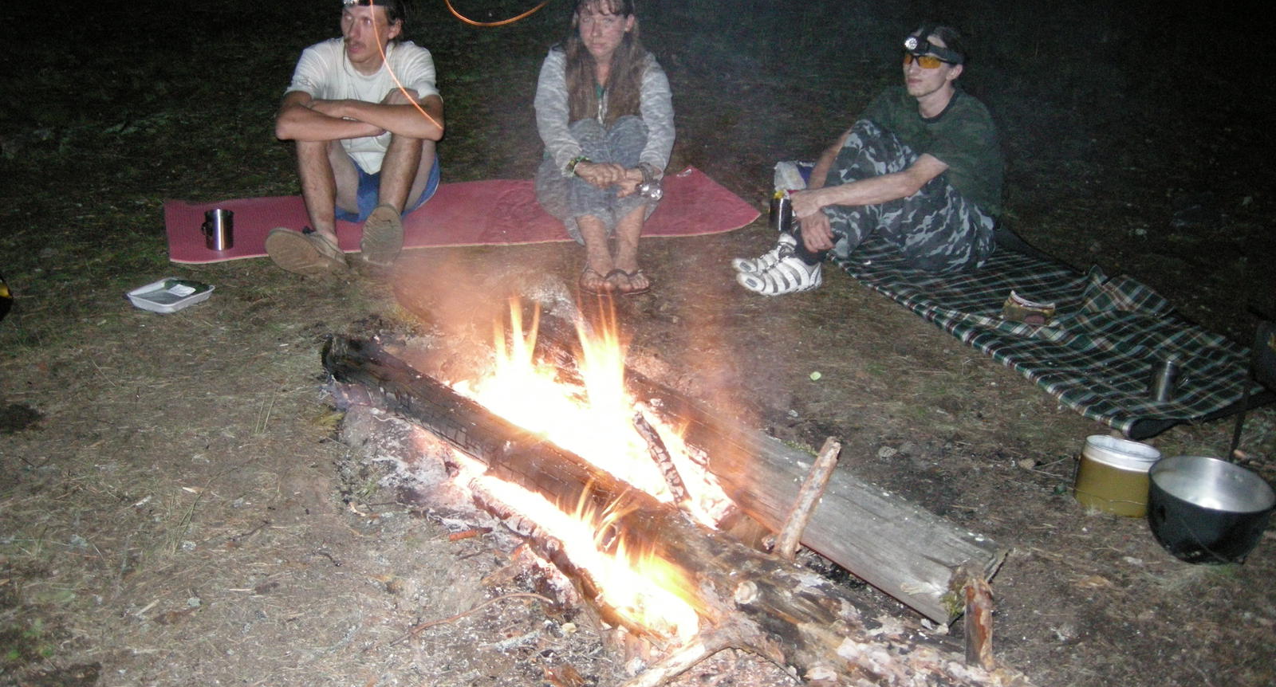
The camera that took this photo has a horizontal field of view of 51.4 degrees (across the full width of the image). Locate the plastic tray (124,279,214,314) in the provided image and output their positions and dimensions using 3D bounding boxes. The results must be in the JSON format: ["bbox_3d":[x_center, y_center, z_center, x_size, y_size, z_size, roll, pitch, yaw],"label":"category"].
[{"bbox_3d":[-1.210,-0.121,3.447,0.138,0.030,0.173,14,23,21],"label":"plastic tray"}]

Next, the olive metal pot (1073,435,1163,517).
[{"bbox_3d":[1.005,0.275,2.772,0.150,0.134,0.100,12,23,19],"label":"olive metal pot"}]

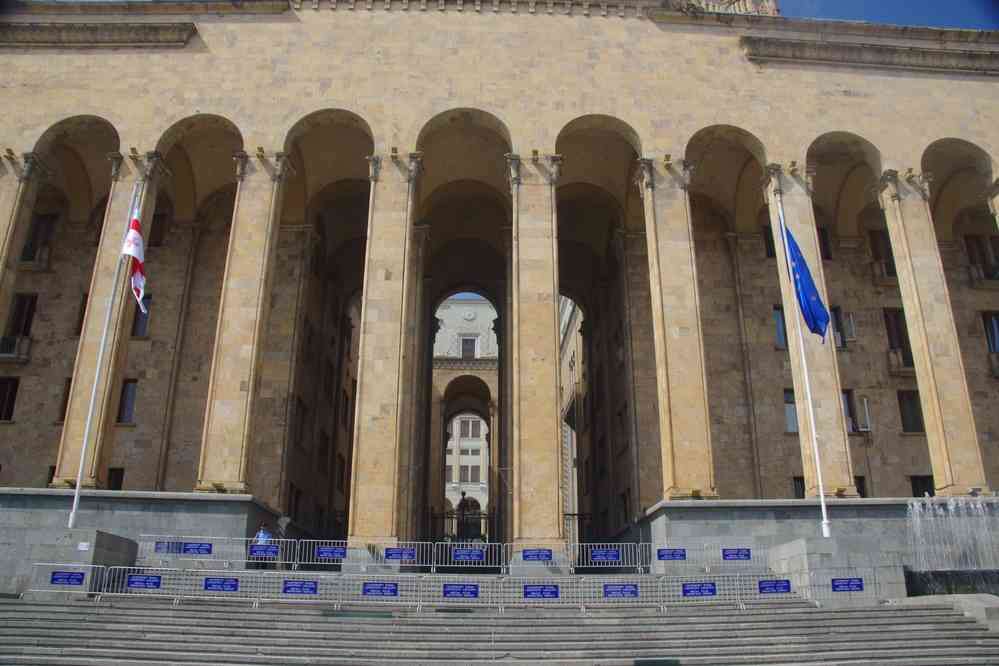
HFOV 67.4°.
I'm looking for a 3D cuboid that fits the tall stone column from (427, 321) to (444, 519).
[{"bbox_3d":[-4.513,5.484,49.267,0.950,13.800,0.950,1,-20,-2],"label":"tall stone column"}]

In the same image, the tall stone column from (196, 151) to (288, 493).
[{"bbox_3d":[-10.442,-0.828,30.945,1.950,14.550,1.250,1,-19,-1],"label":"tall stone column"}]

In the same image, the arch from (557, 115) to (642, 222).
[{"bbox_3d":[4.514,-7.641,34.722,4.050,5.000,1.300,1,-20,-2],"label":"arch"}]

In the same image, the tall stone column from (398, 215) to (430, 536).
[{"bbox_3d":[-4.759,2.116,37.045,1.900,16.300,1.300,1,-19,-1],"label":"tall stone column"}]

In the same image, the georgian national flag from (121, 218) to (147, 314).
[{"bbox_3d":[-13.698,-2.619,28.323,1.150,4.100,0.500,1,-19,-1],"label":"georgian national flag"}]

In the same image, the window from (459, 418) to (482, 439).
[{"bbox_3d":[-3.668,11.941,93.329,2.600,2.360,0.300,1,-20,-2],"label":"window"}]

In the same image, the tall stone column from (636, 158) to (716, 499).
[{"bbox_3d":[7.342,-0.568,31.342,1.950,14.650,1.250,1,-19,-1],"label":"tall stone column"}]

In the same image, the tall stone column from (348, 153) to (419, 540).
[{"bbox_3d":[-4.889,0.166,31.490,1.950,17.200,1.300,1,-20,-2],"label":"tall stone column"}]

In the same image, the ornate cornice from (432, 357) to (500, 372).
[{"bbox_3d":[-2.986,2.873,65.959,7.000,1.400,0.900,1,-19,-1],"label":"ornate cornice"}]

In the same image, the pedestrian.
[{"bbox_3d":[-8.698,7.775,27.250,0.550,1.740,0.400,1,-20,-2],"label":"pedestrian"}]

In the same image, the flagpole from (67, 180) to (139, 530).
[{"bbox_3d":[-14.319,0.306,27.307,0.200,13.300,0.200,1,-19,-1],"label":"flagpole"}]

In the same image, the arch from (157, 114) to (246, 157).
[{"bbox_3d":[-11.730,-7.712,30.106,3.600,1.950,1.200,1,-20,-2],"label":"arch"}]

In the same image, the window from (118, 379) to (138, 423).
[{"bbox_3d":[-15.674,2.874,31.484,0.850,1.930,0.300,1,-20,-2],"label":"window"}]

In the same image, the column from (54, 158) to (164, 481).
[{"bbox_3d":[-16.343,-0.865,31.490,1.950,15.300,1.300,1,-20,-2],"label":"column"}]

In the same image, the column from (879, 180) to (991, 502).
[{"bbox_3d":[17.988,-0.318,31.547,1.950,14.150,1.250,1,-19,-1],"label":"column"}]

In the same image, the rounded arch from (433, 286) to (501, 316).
[{"bbox_3d":[-2.011,-1.771,46.639,4.149,1.647,1.200,1,-20,-2],"label":"rounded arch"}]

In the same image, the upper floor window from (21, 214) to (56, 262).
[{"bbox_3d":[-20.770,-4.311,33.836,1.250,2.450,0.400,1,-20,-2],"label":"upper floor window"}]

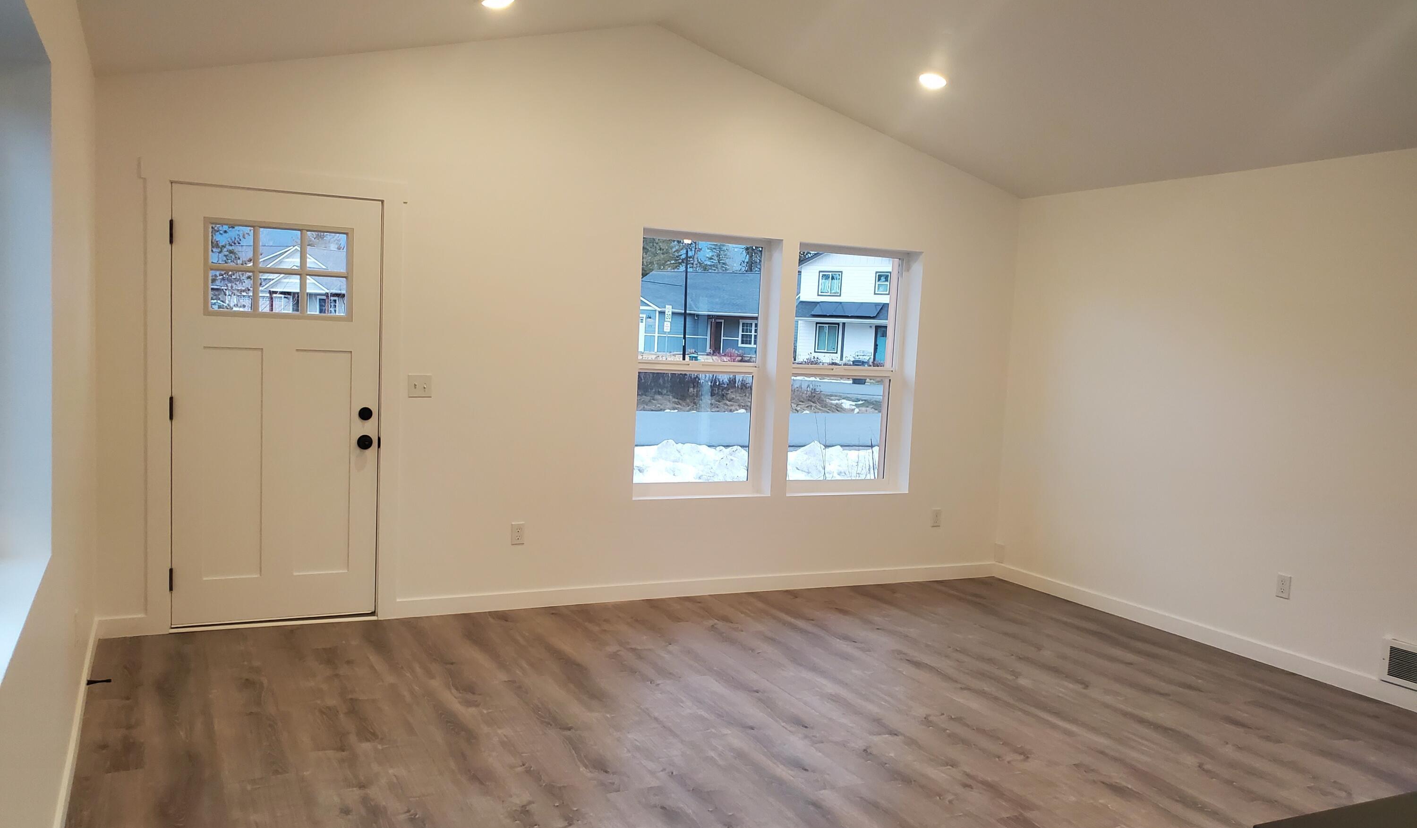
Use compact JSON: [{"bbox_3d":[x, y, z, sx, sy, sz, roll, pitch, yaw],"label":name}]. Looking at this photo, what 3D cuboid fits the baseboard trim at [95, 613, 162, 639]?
[{"bbox_3d":[-2.631,0.966,4.815,0.235,0.092,0.017,1,5,-27],"label":"baseboard trim"}]

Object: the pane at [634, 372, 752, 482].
[{"bbox_3d":[-0.070,0.082,6.173,0.750,0.640,0.030,1,5,-27],"label":"pane"}]

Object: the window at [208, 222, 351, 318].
[{"bbox_3d":[-2.005,-0.670,4.994,0.630,0.420,0.035,1,5,-27],"label":"window"}]

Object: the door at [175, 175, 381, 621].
[{"bbox_3d":[-2.029,-0.023,5.053,0.910,2.030,0.060,1,5,-27],"label":"door"}]

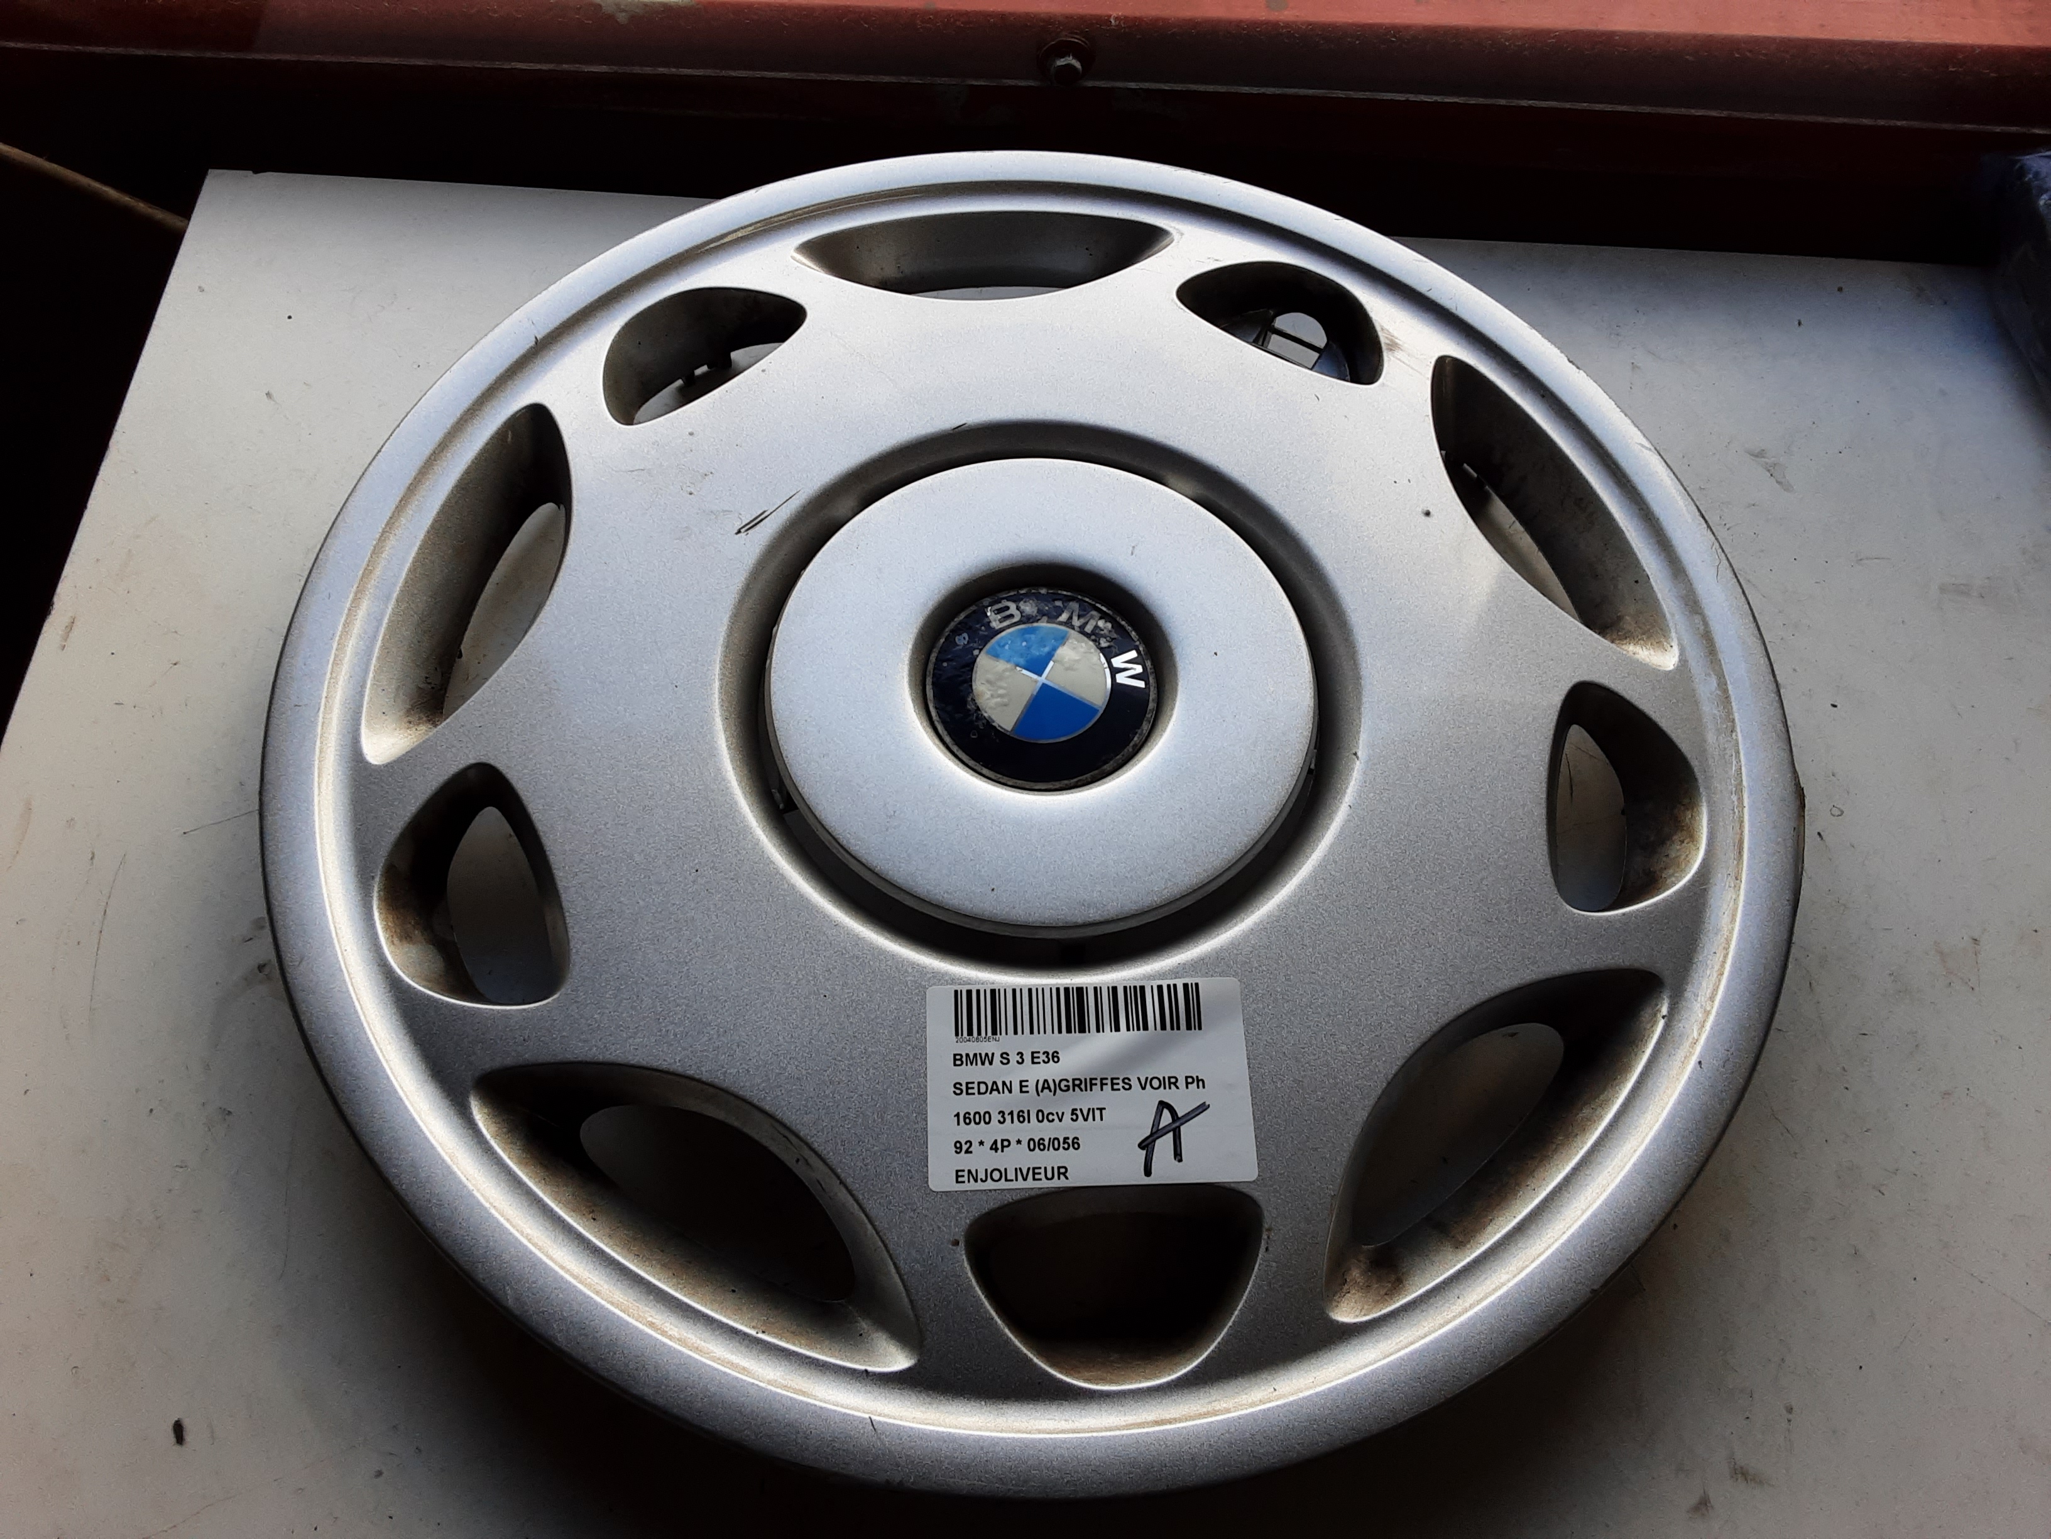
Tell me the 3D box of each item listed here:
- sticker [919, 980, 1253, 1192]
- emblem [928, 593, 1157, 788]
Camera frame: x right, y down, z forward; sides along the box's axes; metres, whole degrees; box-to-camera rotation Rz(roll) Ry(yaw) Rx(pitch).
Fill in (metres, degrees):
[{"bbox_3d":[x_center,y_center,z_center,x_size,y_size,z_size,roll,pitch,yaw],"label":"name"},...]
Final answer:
[{"bbox_3d":[0.015,0.073,0.372,0.075,0.002,0.048,-1,64,-3],"label":"sticker"},{"bbox_3d":[0.004,-0.022,0.432,0.062,0.004,0.062,24,63,10],"label":"emblem"}]

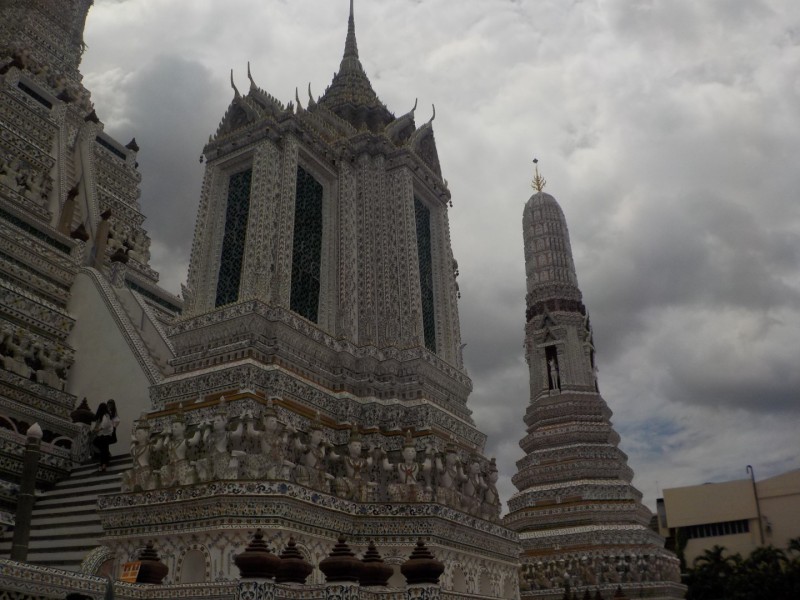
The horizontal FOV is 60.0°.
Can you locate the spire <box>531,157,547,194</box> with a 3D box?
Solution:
[{"bbox_3d":[8.530,-7.715,42.849,0.910,2.560,0.910,-15,-30,27],"label":"spire"}]

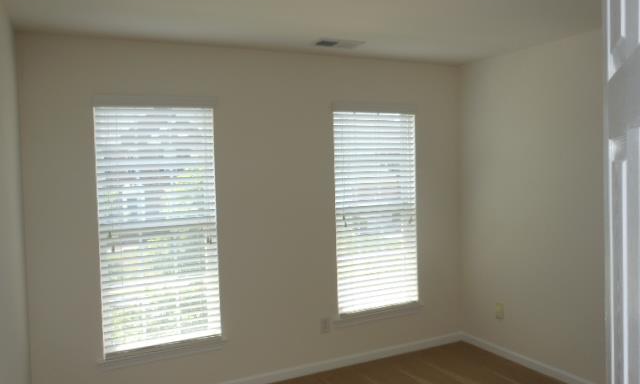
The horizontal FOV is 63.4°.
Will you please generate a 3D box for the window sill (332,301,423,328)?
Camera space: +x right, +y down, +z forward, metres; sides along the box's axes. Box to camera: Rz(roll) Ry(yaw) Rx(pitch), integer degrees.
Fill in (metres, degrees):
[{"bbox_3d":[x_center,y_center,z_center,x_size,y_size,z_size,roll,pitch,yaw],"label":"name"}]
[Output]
[{"bbox_3d":[0.493,1.004,4.226,0.840,0.080,0.065,-3,4,-26],"label":"window sill"}]

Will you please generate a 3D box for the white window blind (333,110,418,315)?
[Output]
[{"bbox_3d":[0.467,0.151,4.199,0.780,1.620,0.055,-3,4,-26],"label":"white window blind"}]

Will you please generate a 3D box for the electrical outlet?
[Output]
[{"bbox_3d":[0.045,1.042,4.009,0.073,0.115,0.012,-3,4,-26],"label":"electrical outlet"}]

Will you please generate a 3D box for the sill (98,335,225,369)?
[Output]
[{"bbox_3d":[-1.036,1.082,3.466,0.830,0.080,0.065,-3,4,-26],"label":"sill"}]

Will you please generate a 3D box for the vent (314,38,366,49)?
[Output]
[{"bbox_3d":[0.141,-1.018,3.572,0.320,0.018,0.180,-3,4,-26],"label":"vent"}]

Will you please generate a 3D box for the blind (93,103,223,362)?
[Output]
[{"bbox_3d":[-1.055,0.231,3.442,0.780,1.620,0.055,-3,4,-26],"label":"blind"}]

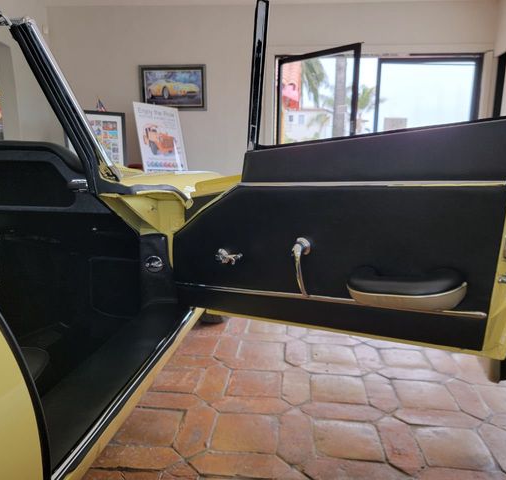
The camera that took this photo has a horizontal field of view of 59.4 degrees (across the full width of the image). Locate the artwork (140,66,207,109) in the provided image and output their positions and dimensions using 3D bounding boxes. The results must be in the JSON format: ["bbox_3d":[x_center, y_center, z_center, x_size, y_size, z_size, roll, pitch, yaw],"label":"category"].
[{"bbox_3d":[-0.884,-1.687,4.943,0.743,0.491,0.030,0,9,3],"label":"artwork"}]

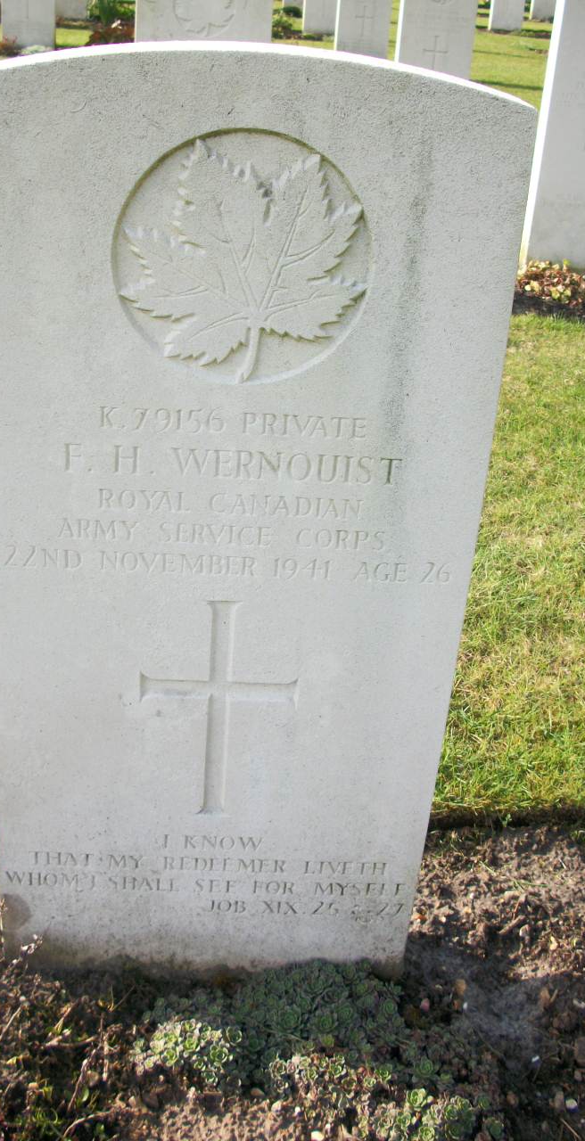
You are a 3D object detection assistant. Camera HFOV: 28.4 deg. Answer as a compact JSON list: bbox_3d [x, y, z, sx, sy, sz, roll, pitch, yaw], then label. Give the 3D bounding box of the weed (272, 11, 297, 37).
[{"bbox_3d":[-0.119,-4.699,9.945,0.260,0.200,0.230,3,27,-3],"label":"weed"}]

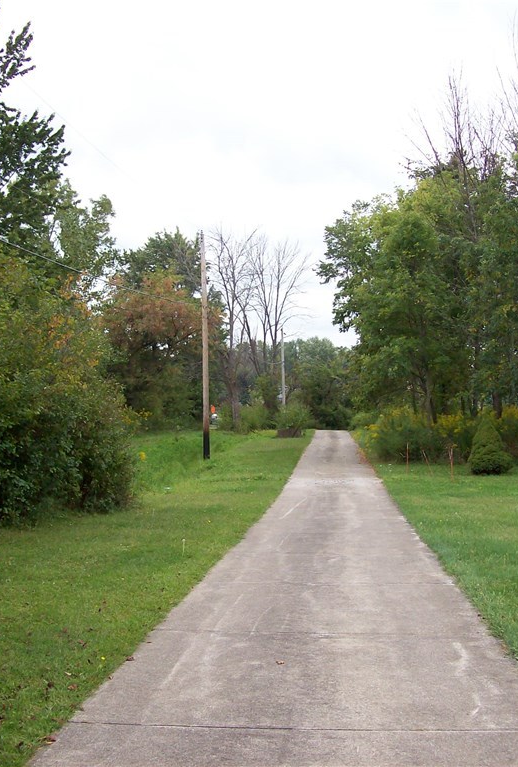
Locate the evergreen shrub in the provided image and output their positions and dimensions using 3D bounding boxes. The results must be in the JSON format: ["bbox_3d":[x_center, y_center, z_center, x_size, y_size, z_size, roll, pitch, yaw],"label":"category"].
[{"bbox_3d":[7.601,2.027,34.800,1.430,1.890,1.430,-1,-2,0],"label":"evergreen shrub"}]

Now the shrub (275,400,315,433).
[{"bbox_3d":[2.268,2.108,68.000,2.400,2.050,2.300,-1,-2,0],"label":"shrub"}]

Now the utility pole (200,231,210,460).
[{"bbox_3d":[-2.151,-1.499,42.000,0.260,9.070,0.260,-1,-2,0],"label":"utility pole"}]

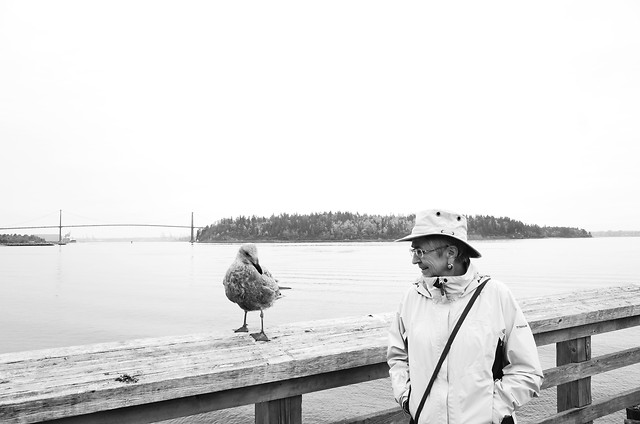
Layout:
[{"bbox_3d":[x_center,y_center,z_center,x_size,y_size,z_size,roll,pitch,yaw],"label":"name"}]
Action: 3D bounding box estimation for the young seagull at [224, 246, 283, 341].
[{"bbox_3d":[-0.268,0.341,2.220,0.190,0.410,0.420,-2,-3,27],"label":"young seagull"}]

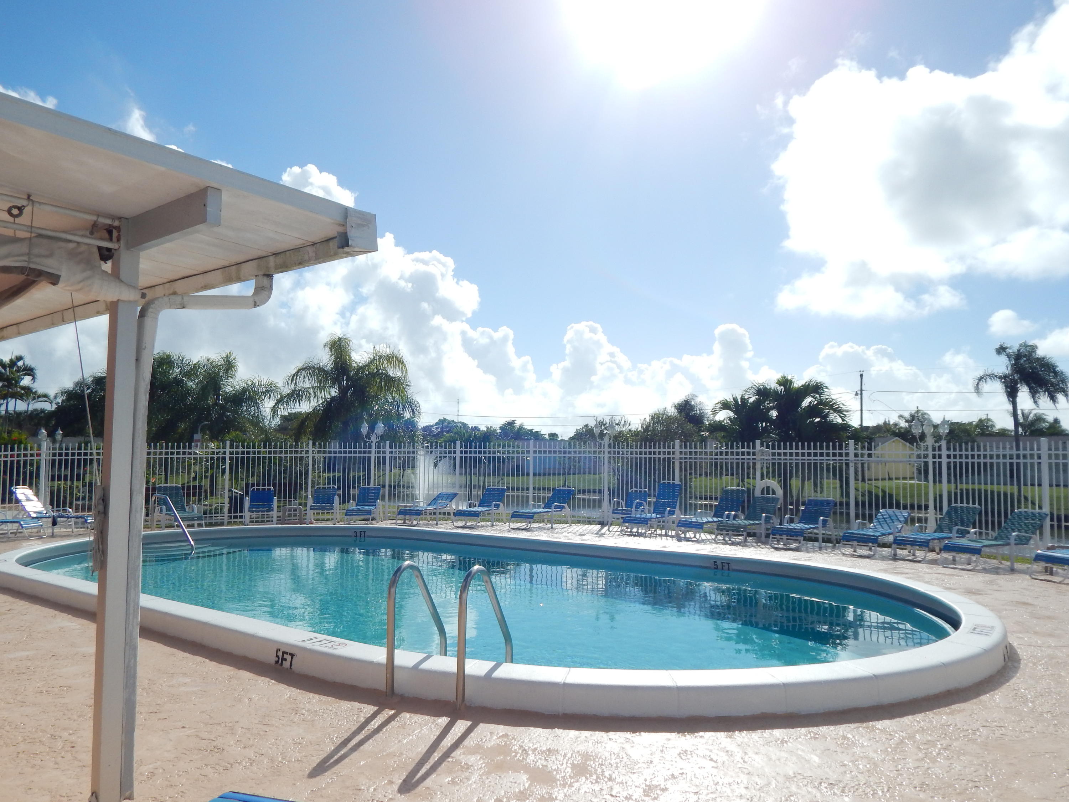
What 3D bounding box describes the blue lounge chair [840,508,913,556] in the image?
[{"bbox_3d":[5.666,2.126,12.650,0.650,0.640,1.800,-3,-4,43],"label":"blue lounge chair"}]

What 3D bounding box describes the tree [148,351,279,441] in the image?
[{"bbox_3d":[-11.245,0.818,27.000,4.600,5.200,4.400,0,-3,0],"label":"tree"}]

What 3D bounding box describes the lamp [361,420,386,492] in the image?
[{"bbox_3d":[-3.637,1.609,17.400,0.550,2.260,0.500,0,-3,0],"label":"lamp"}]

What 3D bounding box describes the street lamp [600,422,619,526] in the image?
[{"bbox_3d":[1.498,1.481,16.200,0.550,2.260,0.500,0,-3,0],"label":"street lamp"}]

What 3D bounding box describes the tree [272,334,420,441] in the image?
[{"bbox_3d":[-5.733,0.585,23.500,4.500,5.200,4.400,0,-3,0],"label":"tree"}]

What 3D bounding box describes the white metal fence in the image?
[{"bbox_3d":[-0.882,1.648,14.582,17.790,1.760,4.260,-1,-3,12],"label":"white metal fence"}]

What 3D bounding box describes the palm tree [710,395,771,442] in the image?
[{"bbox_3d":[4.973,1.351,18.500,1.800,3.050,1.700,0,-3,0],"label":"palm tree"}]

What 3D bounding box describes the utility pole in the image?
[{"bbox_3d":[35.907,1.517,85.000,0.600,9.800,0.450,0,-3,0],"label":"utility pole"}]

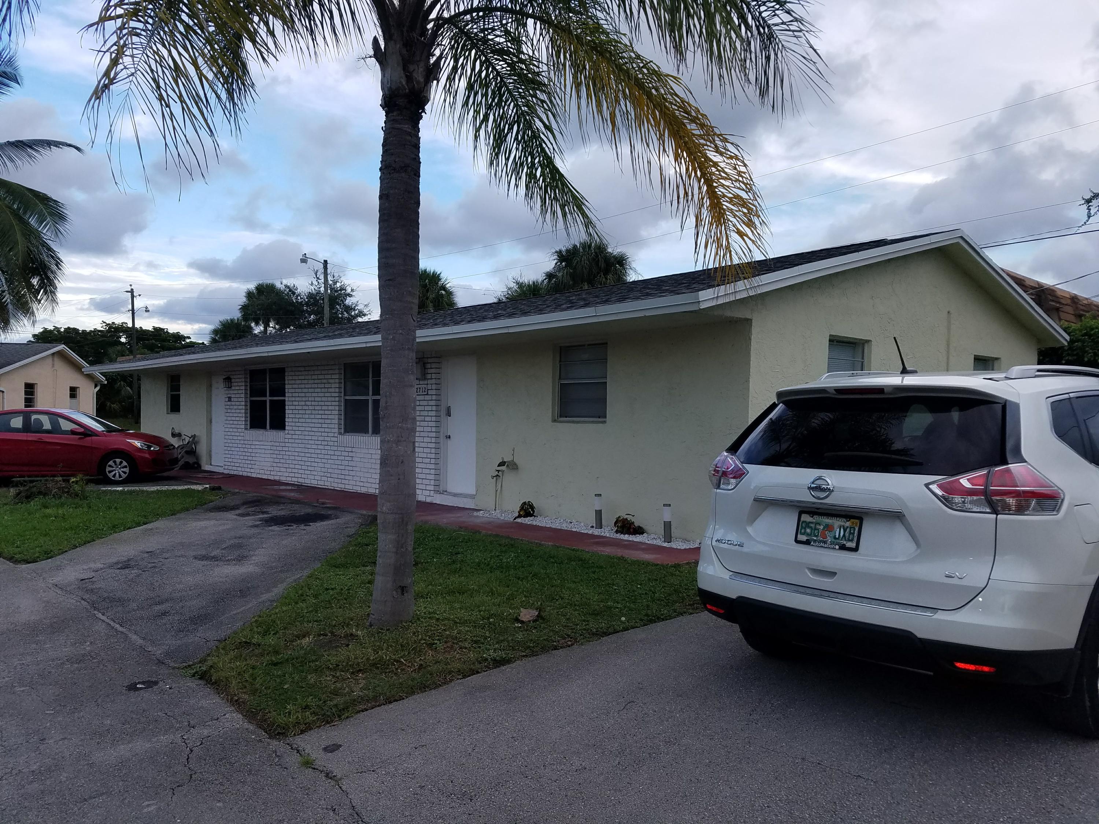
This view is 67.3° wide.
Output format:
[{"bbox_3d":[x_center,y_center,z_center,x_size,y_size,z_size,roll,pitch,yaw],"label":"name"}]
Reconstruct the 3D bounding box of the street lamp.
[{"bbox_3d":[-9.942,-2.766,35.037,1.250,7.980,0.340,0,1,-16],"label":"street lamp"}]

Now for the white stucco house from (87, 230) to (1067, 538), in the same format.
[{"bbox_3d":[-1.193,-0.659,18.700,11.700,4.000,19.670,-1,1,-44],"label":"white stucco house"}]

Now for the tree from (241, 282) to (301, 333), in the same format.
[{"bbox_3d":[-17.750,-3.579,52.044,3.800,9.340,3.800,0,1,-17],"label":"tree"}]

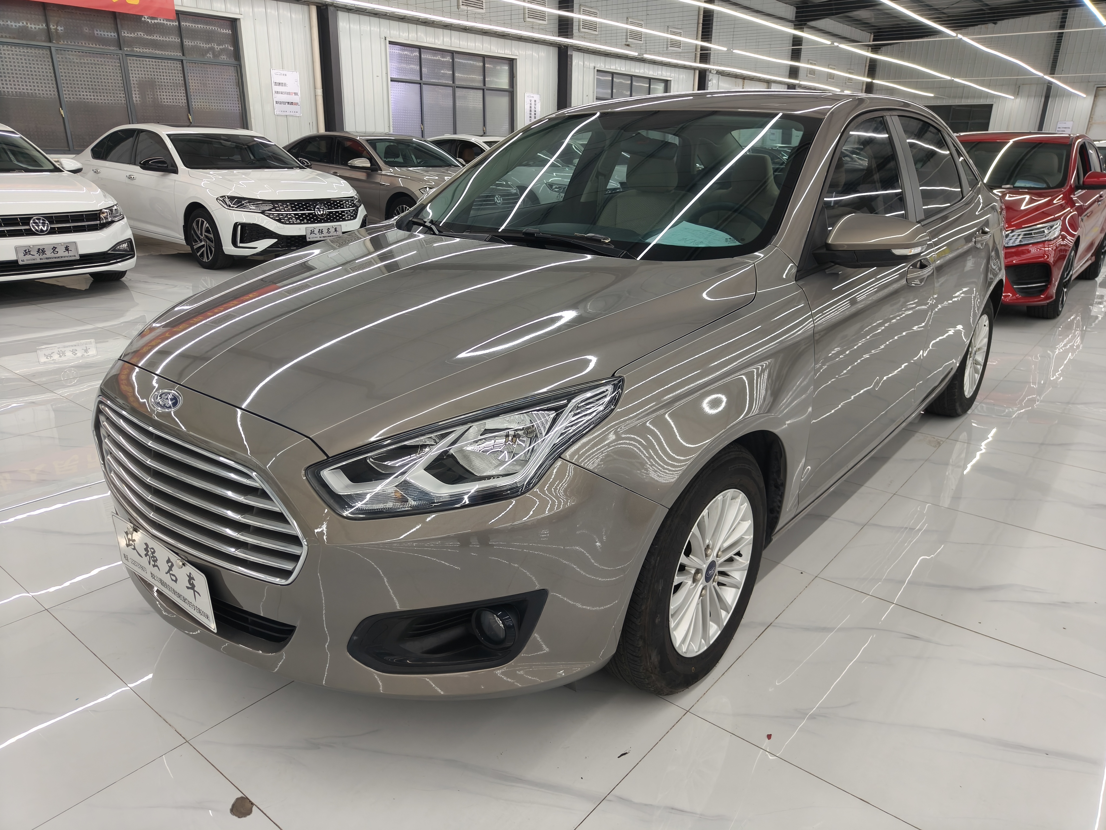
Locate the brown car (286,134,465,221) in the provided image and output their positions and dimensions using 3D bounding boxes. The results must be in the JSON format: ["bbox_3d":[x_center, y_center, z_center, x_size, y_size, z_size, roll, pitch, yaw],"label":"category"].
[{"bbox_3d":[-2.566,-3.511,11.684,4.720,1.465,1.810,16,24,37],"label":"brown car"}]

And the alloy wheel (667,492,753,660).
[{"bbox_3d":[0.326,0.357,1.852,0.155,0.410,0.410,16,24,37],"label":"alloy wheel"}]

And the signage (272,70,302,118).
[{"bbox_3d":[-4.521,-5.479,13.068,0.020,0.715,0.510,15,24,36],"label":"signage"}]

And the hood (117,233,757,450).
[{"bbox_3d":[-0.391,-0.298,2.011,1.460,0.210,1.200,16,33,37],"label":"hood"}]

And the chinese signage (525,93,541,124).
[{"bbox_3d":[-0.457,-7.065,17.791,0.020,0.715,0.510,15,24,36],"label":"chinese signage"}]

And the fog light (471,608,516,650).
[{"bbox_3d":[-0.111,0.413,1.492,0.082,0.082,0.060,16,24,37],"label":"fog light"}]

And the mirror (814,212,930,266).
[{"bbox_3d":[0.789,-0.436,1.897,0.220,0.145,0.190,16,24,37],"label":"mirror"}]

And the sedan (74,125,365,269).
[{"bbox_3d":[-4.233,-2.749,9.391,4.710,1.470,1.810,15,24,36],"label":"sedan"}]

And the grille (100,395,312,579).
[{"bbox_3d":[-0.813,0.129,1.620,0.920,0.250,0.110,16,24,37],"label":"grille"}]

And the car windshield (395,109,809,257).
[{"bbox_3d":[0.191,-0.812,2.577,1.450,0.110,0.870,16,51,37],"label":"car windshield"}]

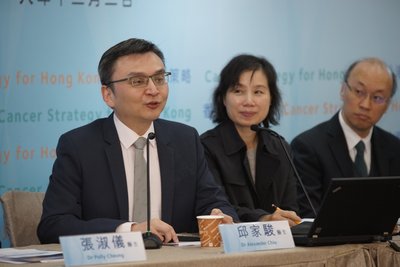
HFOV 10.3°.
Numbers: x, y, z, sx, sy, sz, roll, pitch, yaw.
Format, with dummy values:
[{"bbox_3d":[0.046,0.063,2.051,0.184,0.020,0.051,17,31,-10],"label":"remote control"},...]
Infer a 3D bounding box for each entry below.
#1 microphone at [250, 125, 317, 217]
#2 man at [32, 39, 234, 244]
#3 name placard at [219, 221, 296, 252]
[{"bbox_3d":[0.291,0.154,6.850,0.320,0.360,0.110,1,2,34],"label":"microphone"},{"bbox_3d":[-0.109,0.379,6.525,0.640,1.320,0.800,-2,2,-36],"label":"man"},{"bbox_3d":[0.155,0.292,6.288,0.255,0.080,0.045,-2,2,-38],"label":"name placard"}]

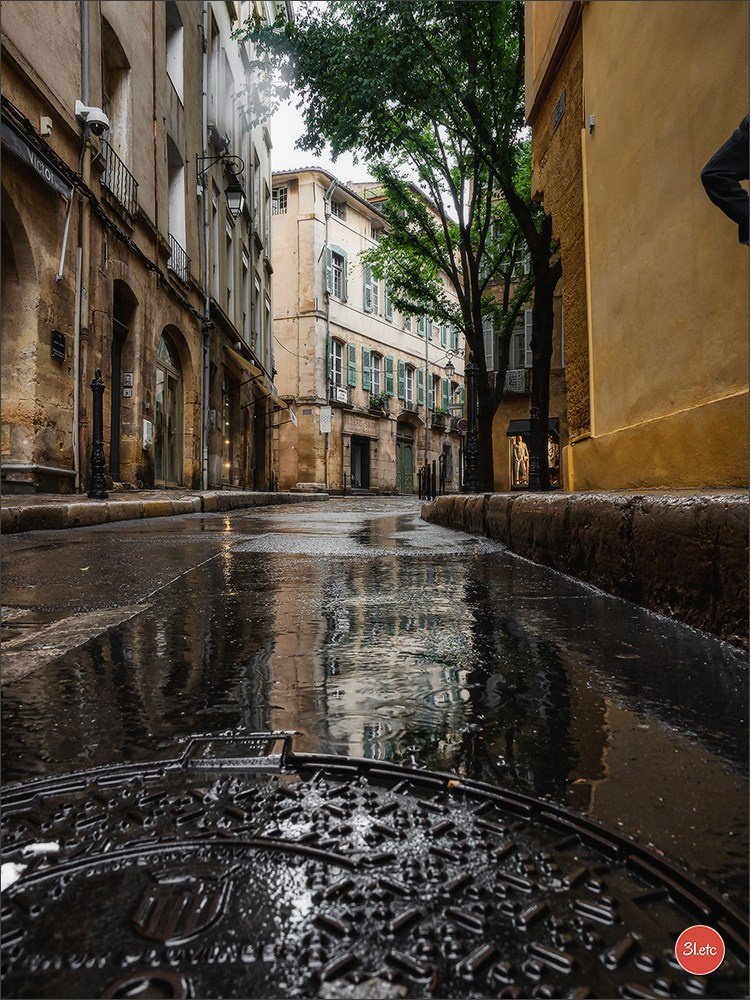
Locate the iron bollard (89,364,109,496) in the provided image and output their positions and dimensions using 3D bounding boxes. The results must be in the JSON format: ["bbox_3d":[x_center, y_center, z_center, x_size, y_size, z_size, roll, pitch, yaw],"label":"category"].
[{"bbox_3d":[-2.413,-0.580,6.050,0.172,1.135,0.172,0,0,0],"label":"iron bollard"}]

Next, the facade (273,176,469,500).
[{"bbox_3d":[-0.450,-6.700,35.600,5.200,13.300,14.800,0,0,30],"label":"facade"}]

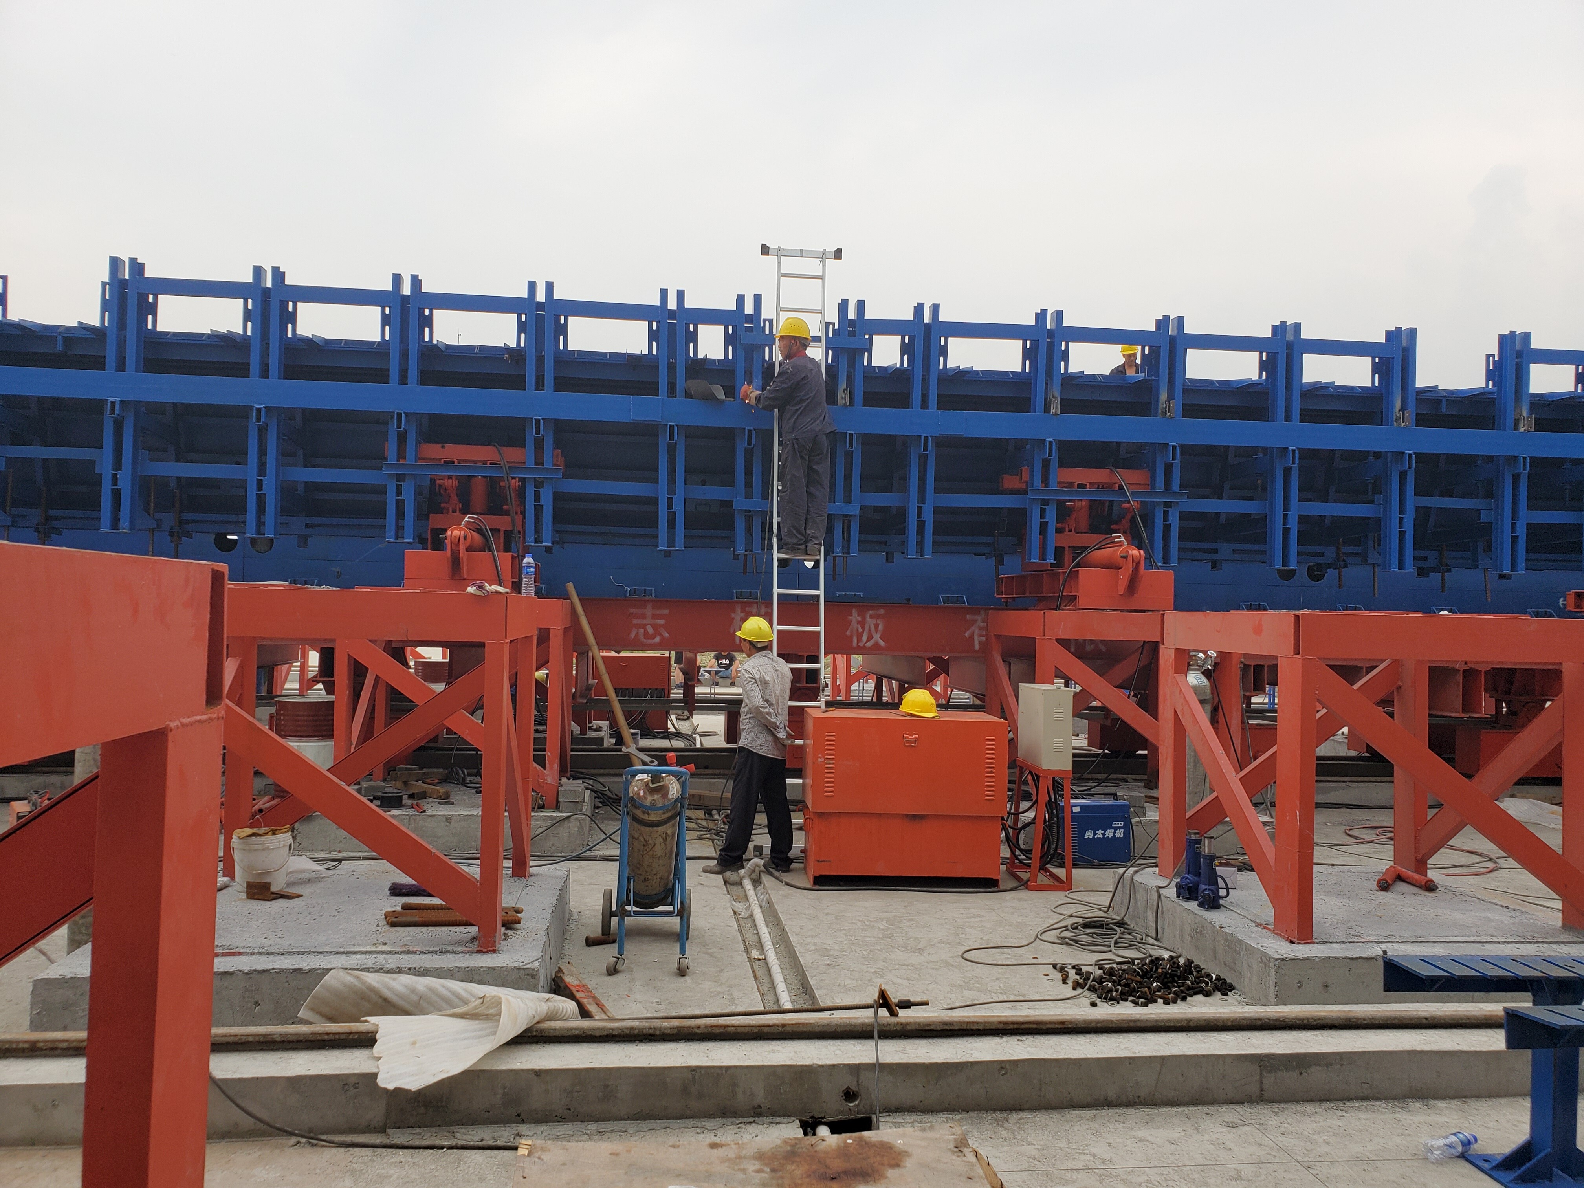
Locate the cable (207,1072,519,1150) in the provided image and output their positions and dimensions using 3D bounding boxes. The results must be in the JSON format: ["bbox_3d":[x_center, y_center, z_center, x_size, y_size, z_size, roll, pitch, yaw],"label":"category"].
[{"bbox_3d":[-1.346,1.606,3.708,0.985,0.214,0.177,1,-1,-7],"label":"cable"}]

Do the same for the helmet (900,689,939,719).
[{"bbox_3d":[0.857,0.712,7.946,0.280,0.150,0.220,1,-1,23],"label":"helmet"}]

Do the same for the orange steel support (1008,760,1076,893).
[{"bbox_3d":[1.625,1.509,7.909,0.290,0.770,0.620,1,-1,-6],"label":"orange steel support"}]

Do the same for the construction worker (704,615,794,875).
[{"bbox_3d":[-0.269,0.999,7.970,0.500,1.700,0.500,1,-1,42],"label":"construction worker"}]

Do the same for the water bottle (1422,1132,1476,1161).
[{"bbox_3d":[2.108,1.761,3.792,0.220,0.070,0.070,2,-1,-29],"label":"water bottle"}]

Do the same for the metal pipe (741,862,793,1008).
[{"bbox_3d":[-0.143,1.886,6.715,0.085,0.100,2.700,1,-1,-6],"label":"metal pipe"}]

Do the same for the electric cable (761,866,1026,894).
[{"bbox_3d":[0.655,1.849,7.690,1.720,0.040,0.630,1,-1,-4],"label":"electric cable"}]

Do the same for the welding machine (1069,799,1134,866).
[{"bbox_3d":[2.172,1.697,8.704,0.522,0.515,0.300,1,-1,-7],"label":"welding machine"}]

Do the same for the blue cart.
[{"bbox_3d":[-0.722,1.330,6.030,0.450,0.980,0.800,1,-1,-5],"label":"blue cart"}]

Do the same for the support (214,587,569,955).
[{"bbox_3d":[-2.201,0.788,5.962,1.654,1.572,1.558,1,-1,-7],"label":"support"}]

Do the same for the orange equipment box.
[{"bbox_3d":[0.745,1.335,7.910,1.250,1.070,0.670,1,-1,-5],"label":"orange equipment box"}]

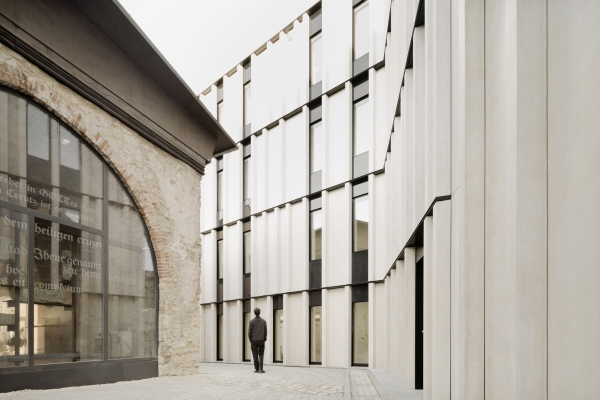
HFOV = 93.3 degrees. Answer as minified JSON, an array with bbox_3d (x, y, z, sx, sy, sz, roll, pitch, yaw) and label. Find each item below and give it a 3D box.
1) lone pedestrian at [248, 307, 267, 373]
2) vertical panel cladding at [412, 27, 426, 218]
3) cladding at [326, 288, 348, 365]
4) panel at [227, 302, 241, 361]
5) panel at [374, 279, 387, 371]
[{"bbox_3d":[-1.119,3.744,7.550,0.500,1.730,0.320,0,0,-6],"label":"lone pedestrian"},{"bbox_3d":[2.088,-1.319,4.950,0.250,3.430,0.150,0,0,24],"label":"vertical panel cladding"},{"bbox_3d":[1.301,4.401,9.836,0.860,2.815,0.180,0,0,33],"label":"cladding"},{"bbox_3d":[-2.897,5.773,12.342,0.850,2.650,0.180,0,0,34],"label":"panel"},{"bbox_3d":[2.551,4.001,9.013,0.401,2.775,0.150,0,0,33],"label":"panel"}]

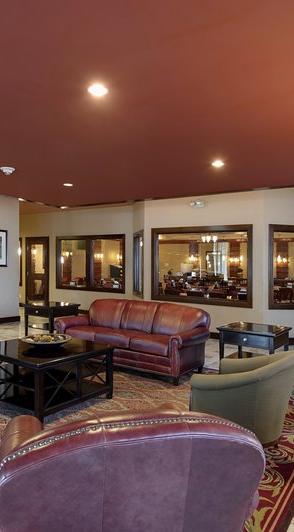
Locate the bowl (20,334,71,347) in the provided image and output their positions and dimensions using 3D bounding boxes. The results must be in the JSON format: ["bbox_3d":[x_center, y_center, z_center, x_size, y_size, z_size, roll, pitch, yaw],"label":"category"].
[{"bbox_3d":[-1.048,0.811,3.932,0.525,0.090,0.525,1,0,0],"label":"bowl"}]

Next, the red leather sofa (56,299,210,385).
[{"bbox_3d":[-0.201,0.971,5.332,2.156,0.889,0.894,1,0,34],"label":"red leather sofa"}]

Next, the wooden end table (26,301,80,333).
[{"bbox_3d":[-1.773,1.045,7.007,0.770,0.670,0.730,1,0,34],"label":"wooden end table"}]

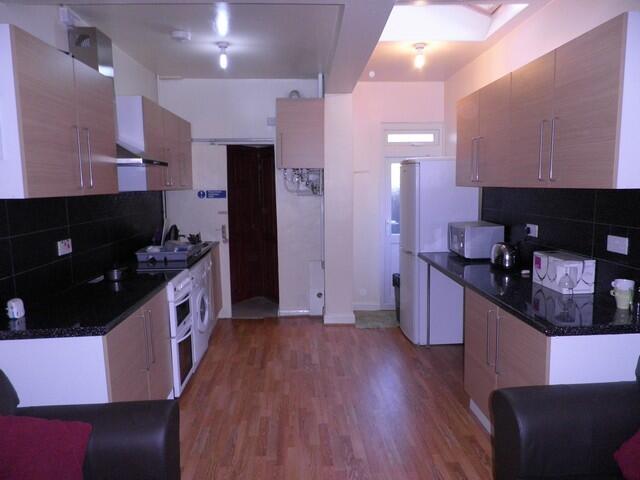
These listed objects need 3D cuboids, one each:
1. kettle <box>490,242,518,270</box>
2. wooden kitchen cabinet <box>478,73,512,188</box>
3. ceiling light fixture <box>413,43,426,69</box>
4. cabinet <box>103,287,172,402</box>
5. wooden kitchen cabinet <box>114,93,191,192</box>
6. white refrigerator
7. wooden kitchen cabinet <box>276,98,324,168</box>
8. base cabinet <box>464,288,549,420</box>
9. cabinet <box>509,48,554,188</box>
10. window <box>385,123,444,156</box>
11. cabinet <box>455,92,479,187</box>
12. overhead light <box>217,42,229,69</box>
[{"bbox_3d":[1.414,0.119,3.393,0.214,0.199,0.160,-4,8,-22],"label":"kettle"},{"bbox_3d":[1.395,-0.741,3.135,0.342,0.729,0.510,-1,7,-2],"label":"wooden kitchen cabinet"},{"bbox_3d":[0.853,-1.565,3.794,0.110,0.198,0.110,-1,7,-2],"label":"ceiling light fixture"},{"bbox_3d":[-1.348,0.822,2.706,0.588,0.820,1.026,-1,7,-2],"label":"cabinet"},{"bbox_3d":[-1.572,-0.833,4.191,0.358,0.722,1.502,-1,7,-2],"label":"wooden kitchen cabinet"},{"bbox_3d":[1.192,0.108,4.495,0.600,1.775,0.580,-1,7,-2],"label":"white refrigerator"},{"bbox_3d":[-0.213,-1.142,4.866,0.506,0.720,0.372,-1,7,-2],"label":"wooden kitchen cabinet"},{"bbox_3d":[1.315,0.803,2.571,0.580,0.870,1.000,-1,7,-2],"label":"base cabinet"},{"bbox_3d":[1.406,-0.679,2.639,0.330,0.720,0.500,-1,7,-2],"label":"cabinet"},{"bbox_3d":[1.122,-1.202,5.325,0.739,0.400,0.080,-1,7,-2],"label":"window"},{"bbox_3d":[1.362,-0.802,3.626,0.330,0.720,0.500,-1,7,-2],"label":"cabinet"},{"bbox_3d":[-0.807,-1.529,3.702,0.110,0.206,0.110,-1,7,-2],"label":"overhead light"}]

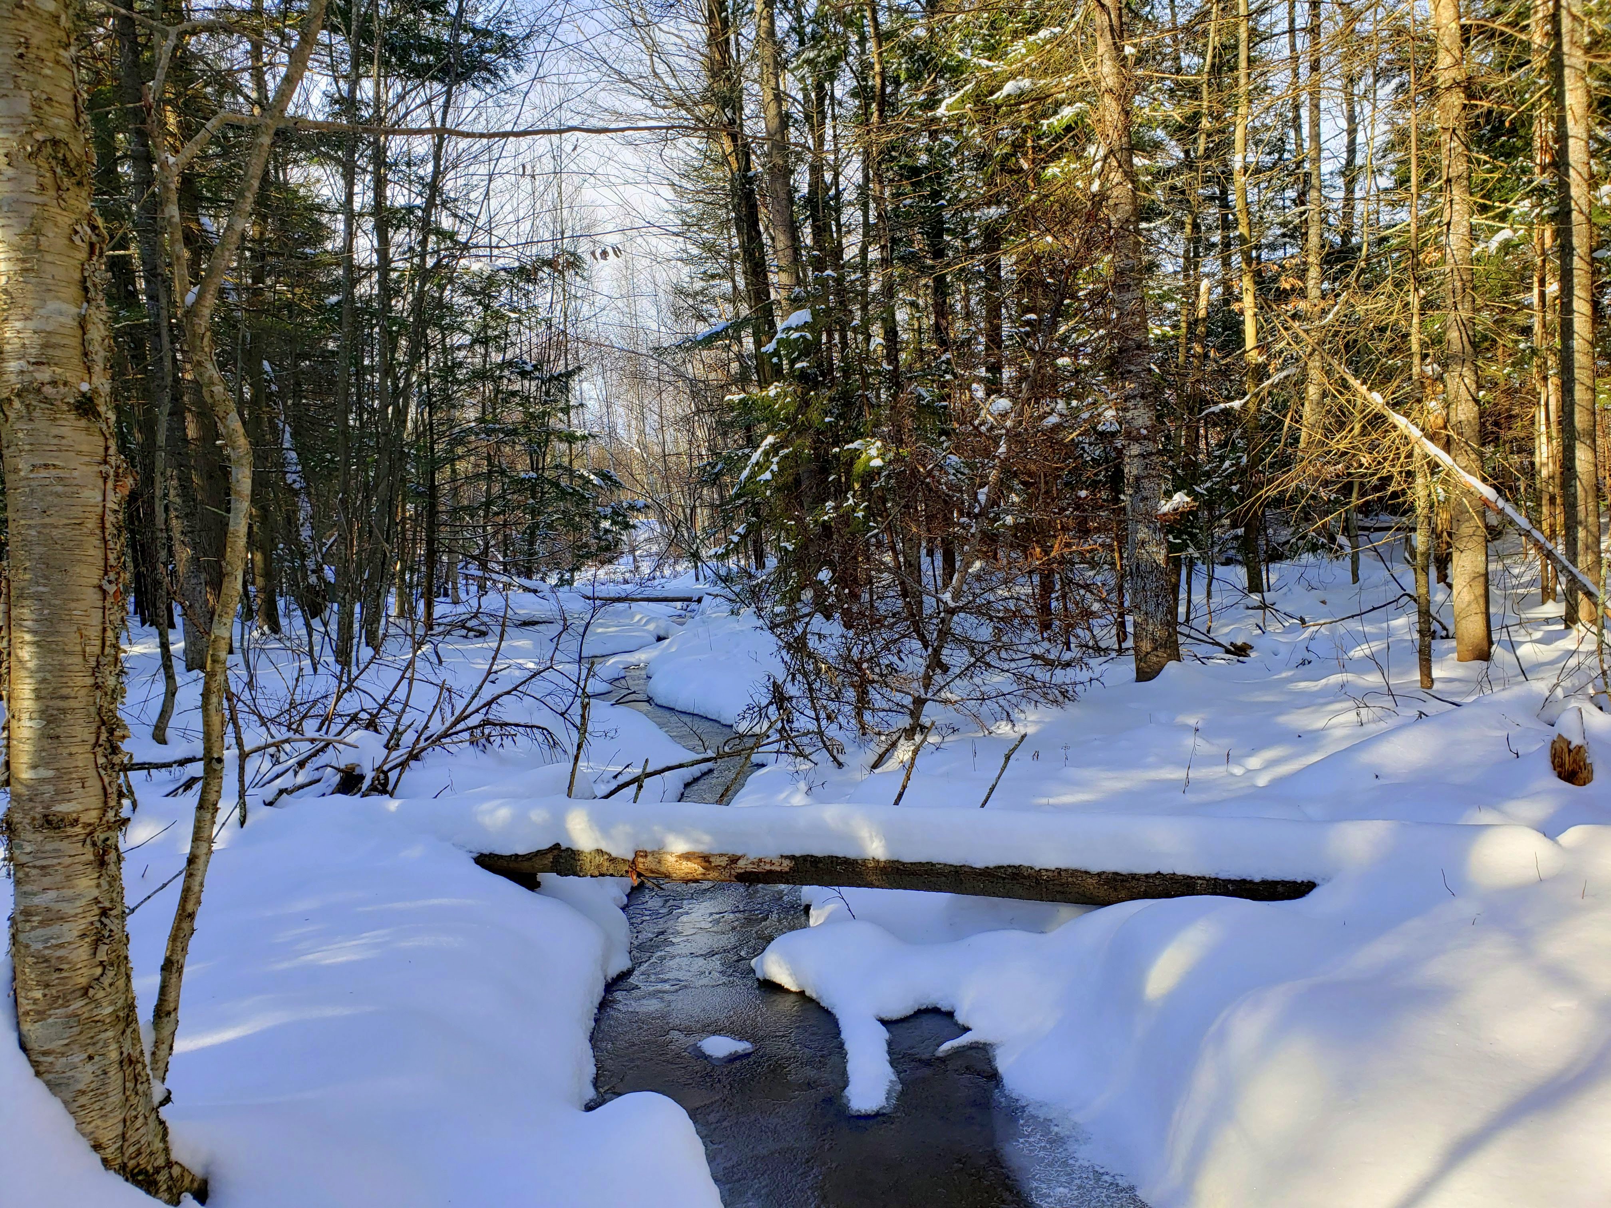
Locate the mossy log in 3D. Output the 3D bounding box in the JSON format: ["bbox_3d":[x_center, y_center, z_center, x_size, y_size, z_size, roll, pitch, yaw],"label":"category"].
[{"bbox_3d":[0.325,1.155,5.200,3.710,0.200,0.200,1,2,6],"label":"mossy log"}]

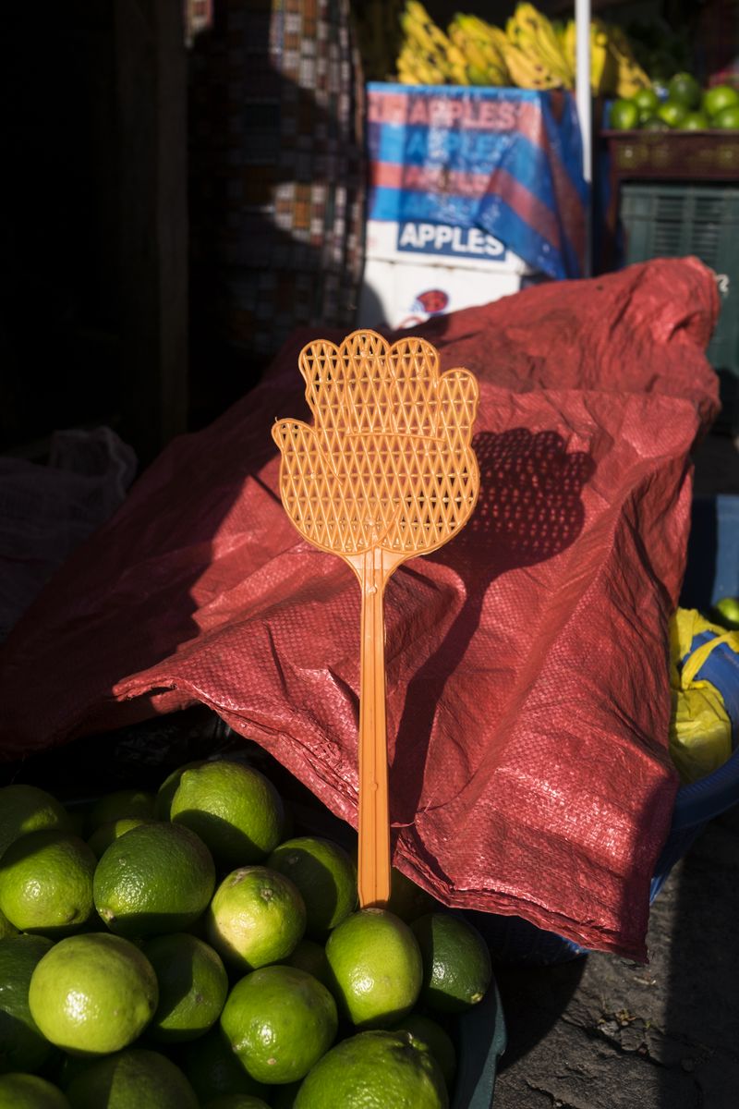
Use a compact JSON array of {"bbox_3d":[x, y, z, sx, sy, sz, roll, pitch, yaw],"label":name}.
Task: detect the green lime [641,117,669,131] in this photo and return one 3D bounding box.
[{"bbox_3d":[0.502,-0.745,1.900,0.050,0.050,0.050,0,27,0],"label":"green lime"}]

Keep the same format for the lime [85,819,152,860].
[{"bbox_3d":[-0.136,0.185,0.633,0.059,0.059,0.059,0,24,0],"label":"lime"}]

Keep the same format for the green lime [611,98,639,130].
[{"bbox_3d":[0.453,-0.779,1.910,0.051,0.054,0.051,0,27,0],"label":"green lime"}]

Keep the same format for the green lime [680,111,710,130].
[{"bbox_3d":[0.654,-0.859,2.163,0.061,0.060,0.060,0,24,0],"label":"green lime"}]

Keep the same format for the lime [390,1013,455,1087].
[{"bbox_3d":[0.021,0.251,0.535,0.047,0.047,0.047,0,27,0],"label":"lime"}]

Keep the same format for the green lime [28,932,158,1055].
[{"bbox_3d":[-0.140,0.223,0.546,0.065,0.063,0.063,0,24,0],"label":"green lime"}]

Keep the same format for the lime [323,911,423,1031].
[{"bbox_3d":[0.002,0.219,0.572,0.052,0.063,0.055,0,24,0],"label":"lime"}]

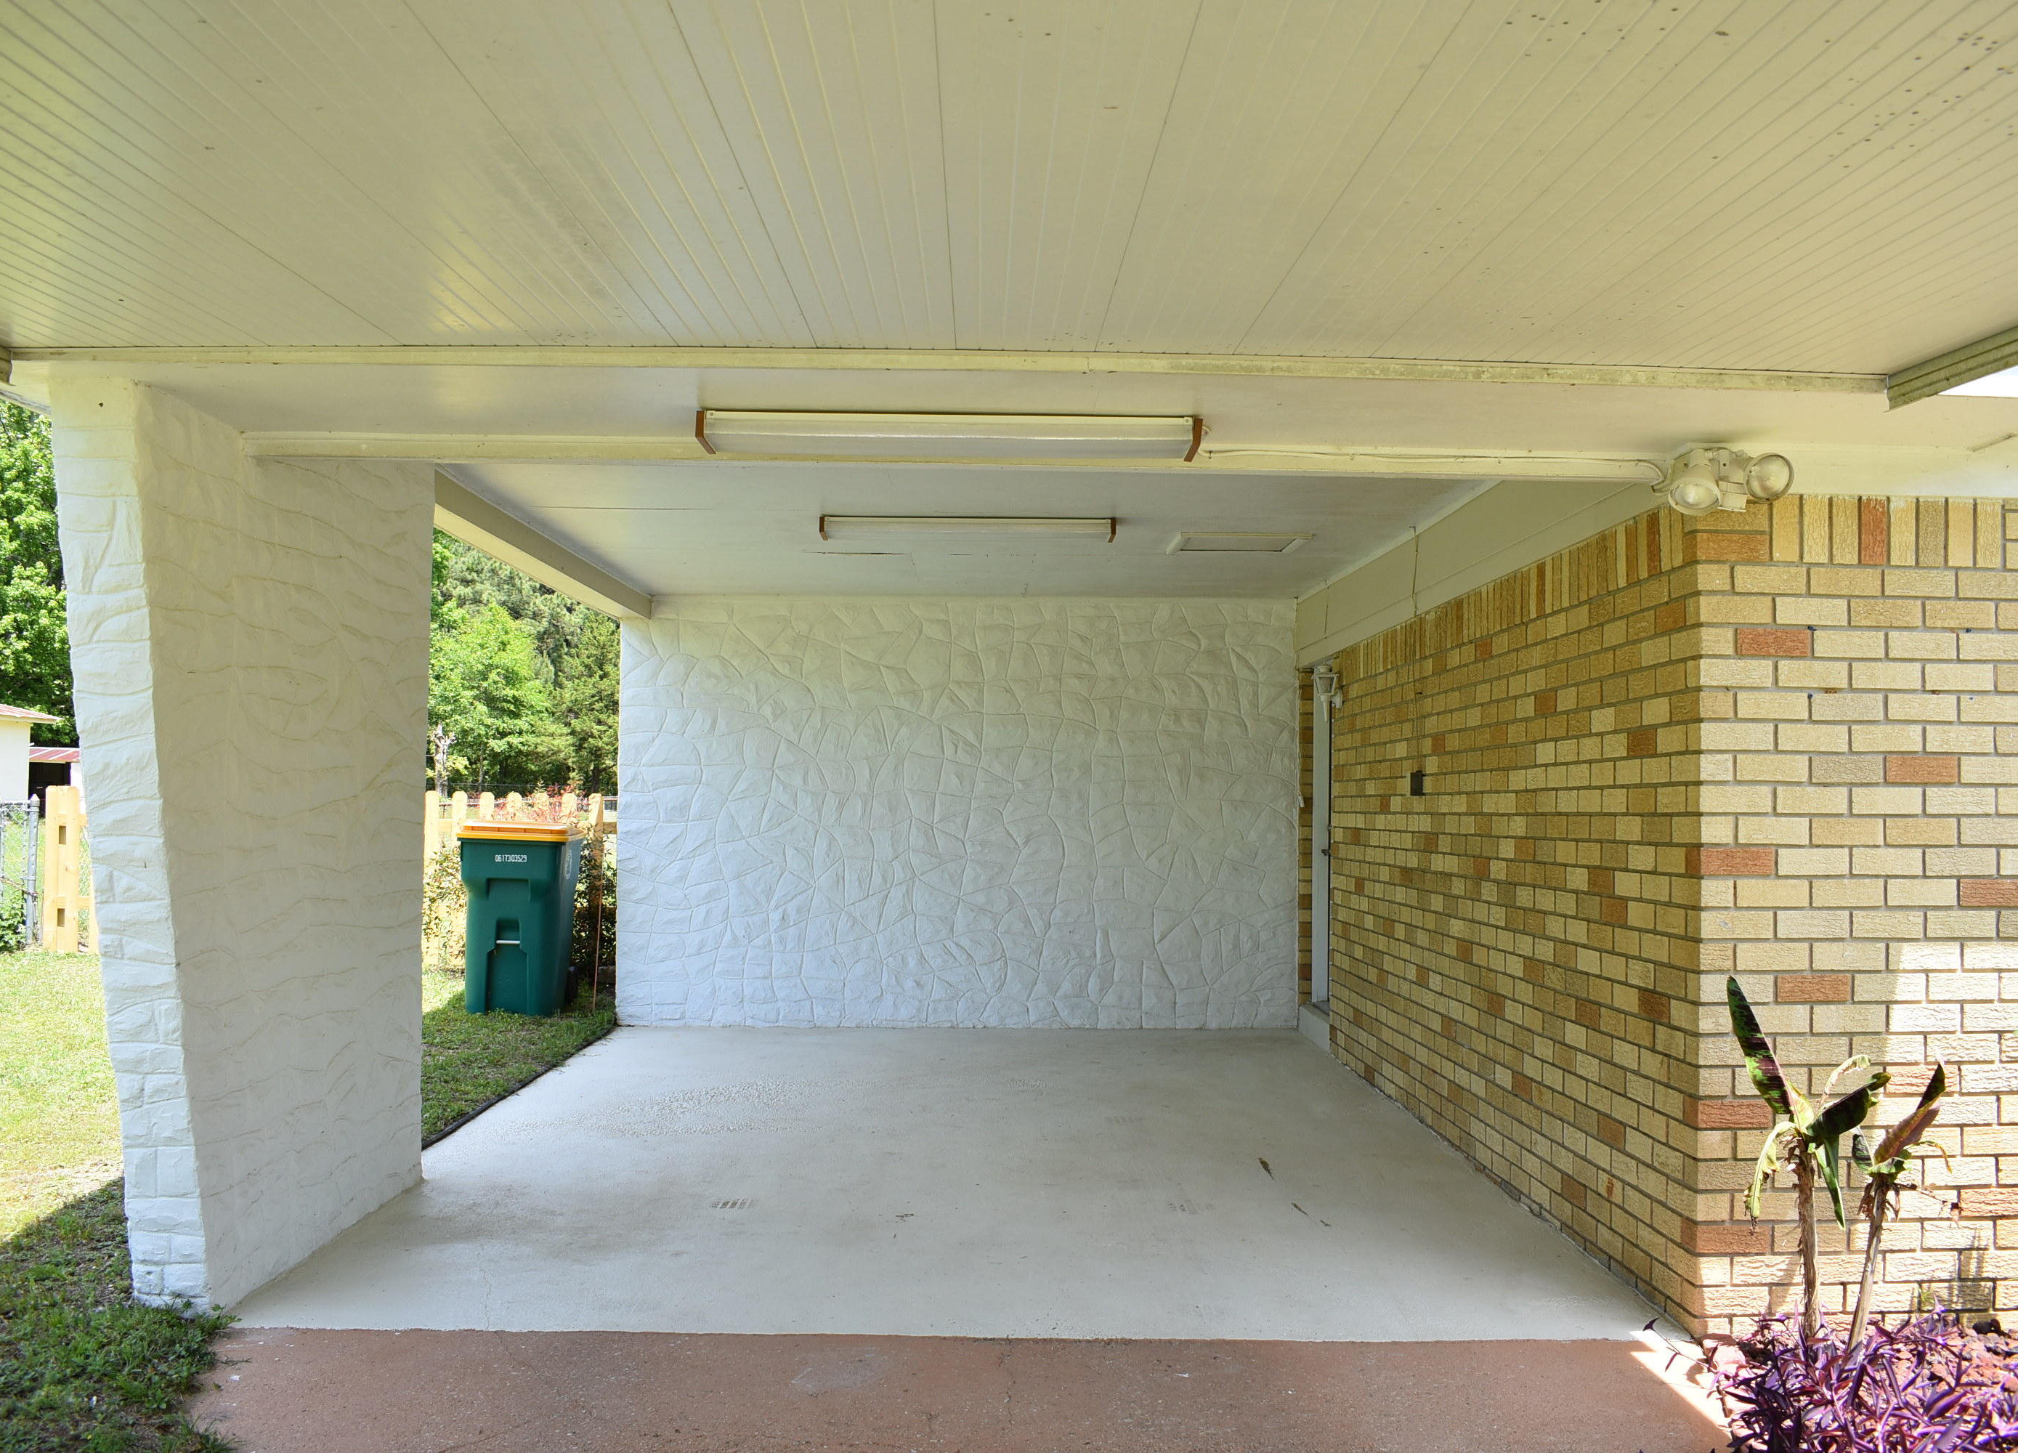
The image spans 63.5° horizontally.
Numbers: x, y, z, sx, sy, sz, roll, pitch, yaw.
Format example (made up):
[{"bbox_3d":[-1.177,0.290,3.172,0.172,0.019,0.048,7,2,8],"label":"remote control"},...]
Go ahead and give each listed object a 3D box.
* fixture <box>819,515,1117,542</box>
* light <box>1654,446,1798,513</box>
[{"bbox_3d":[-0.173,-0.845,7.050,1.260,0.073,0.200,1,-3,-1],"label":"fixture"},{"bbox_3d":[1.816,-0.621,4.130,0.330,0.160,0.190,1,-3,-1],"label":"light"}]

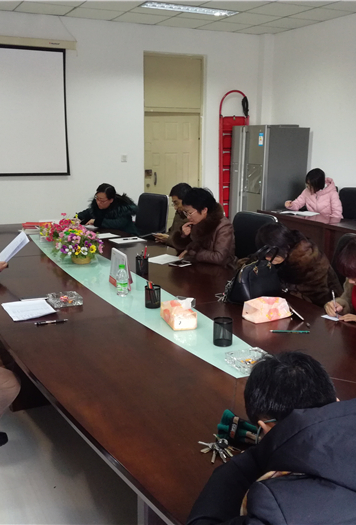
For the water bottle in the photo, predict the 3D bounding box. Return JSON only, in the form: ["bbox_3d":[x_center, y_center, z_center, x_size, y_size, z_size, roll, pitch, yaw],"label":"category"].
[{"bbox_3d":[-0.308,0.099,3.021,0.060,0.176,0.060,-6,14,-25],"label":"water bottle"}]

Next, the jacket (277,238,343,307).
[{"bbox_3d":[0.714,0.126,3.212,0.530,0.560,0.500,-6,15,-26],"label":"jacket"}]

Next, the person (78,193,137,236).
[{"bbox_3d":[-0.733,-0.292,5.749,0.550,1.120,0.760,13,18,42],"label":"person"}]

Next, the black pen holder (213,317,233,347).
[{"bbox_3d":[0.186,0.287,2.241,0.078,0.099,0.078,0,13,0],"label":"black pen holder"}]

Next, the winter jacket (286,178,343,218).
[{"bbox_3d":[1.738,-0.667,6.656,0.570,0.730,0.500,12,18,42],"label":"winter jacket"}]

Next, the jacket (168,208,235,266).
[{"bbox_3d":[0.196,-0.119,4.026,0.520,0.600,0.500,-6,15,-26],"label":"jacket"}]

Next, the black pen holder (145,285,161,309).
[{"bbox_3d":[-0.129,0.180,2.837,0.080,0.104,0.080,0,13,0],"label":"black pen holder"}]

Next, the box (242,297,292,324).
[{"bbox_3d":[0.444,0.227,2.705,0.224,0.080,0.108,-7,15,-30],"label":"box"}]

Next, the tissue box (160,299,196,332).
[{"bbox_3d":[0.002,0.247,2.604,0.109,0.080,0.222,-4,14,-17],"label":"tissue box"}]

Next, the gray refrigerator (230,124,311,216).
[{"bbox_3d":[1.263,-1.001,7.711,0.720,1.760,0.880,-6,14,-26],"label":"gray refrigerator"}]

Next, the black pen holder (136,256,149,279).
[{"bbox_3d":[-0.221,0.014,3.396,0.078,0.099,0.078,0,13,0],"label":"black pen holder"}]

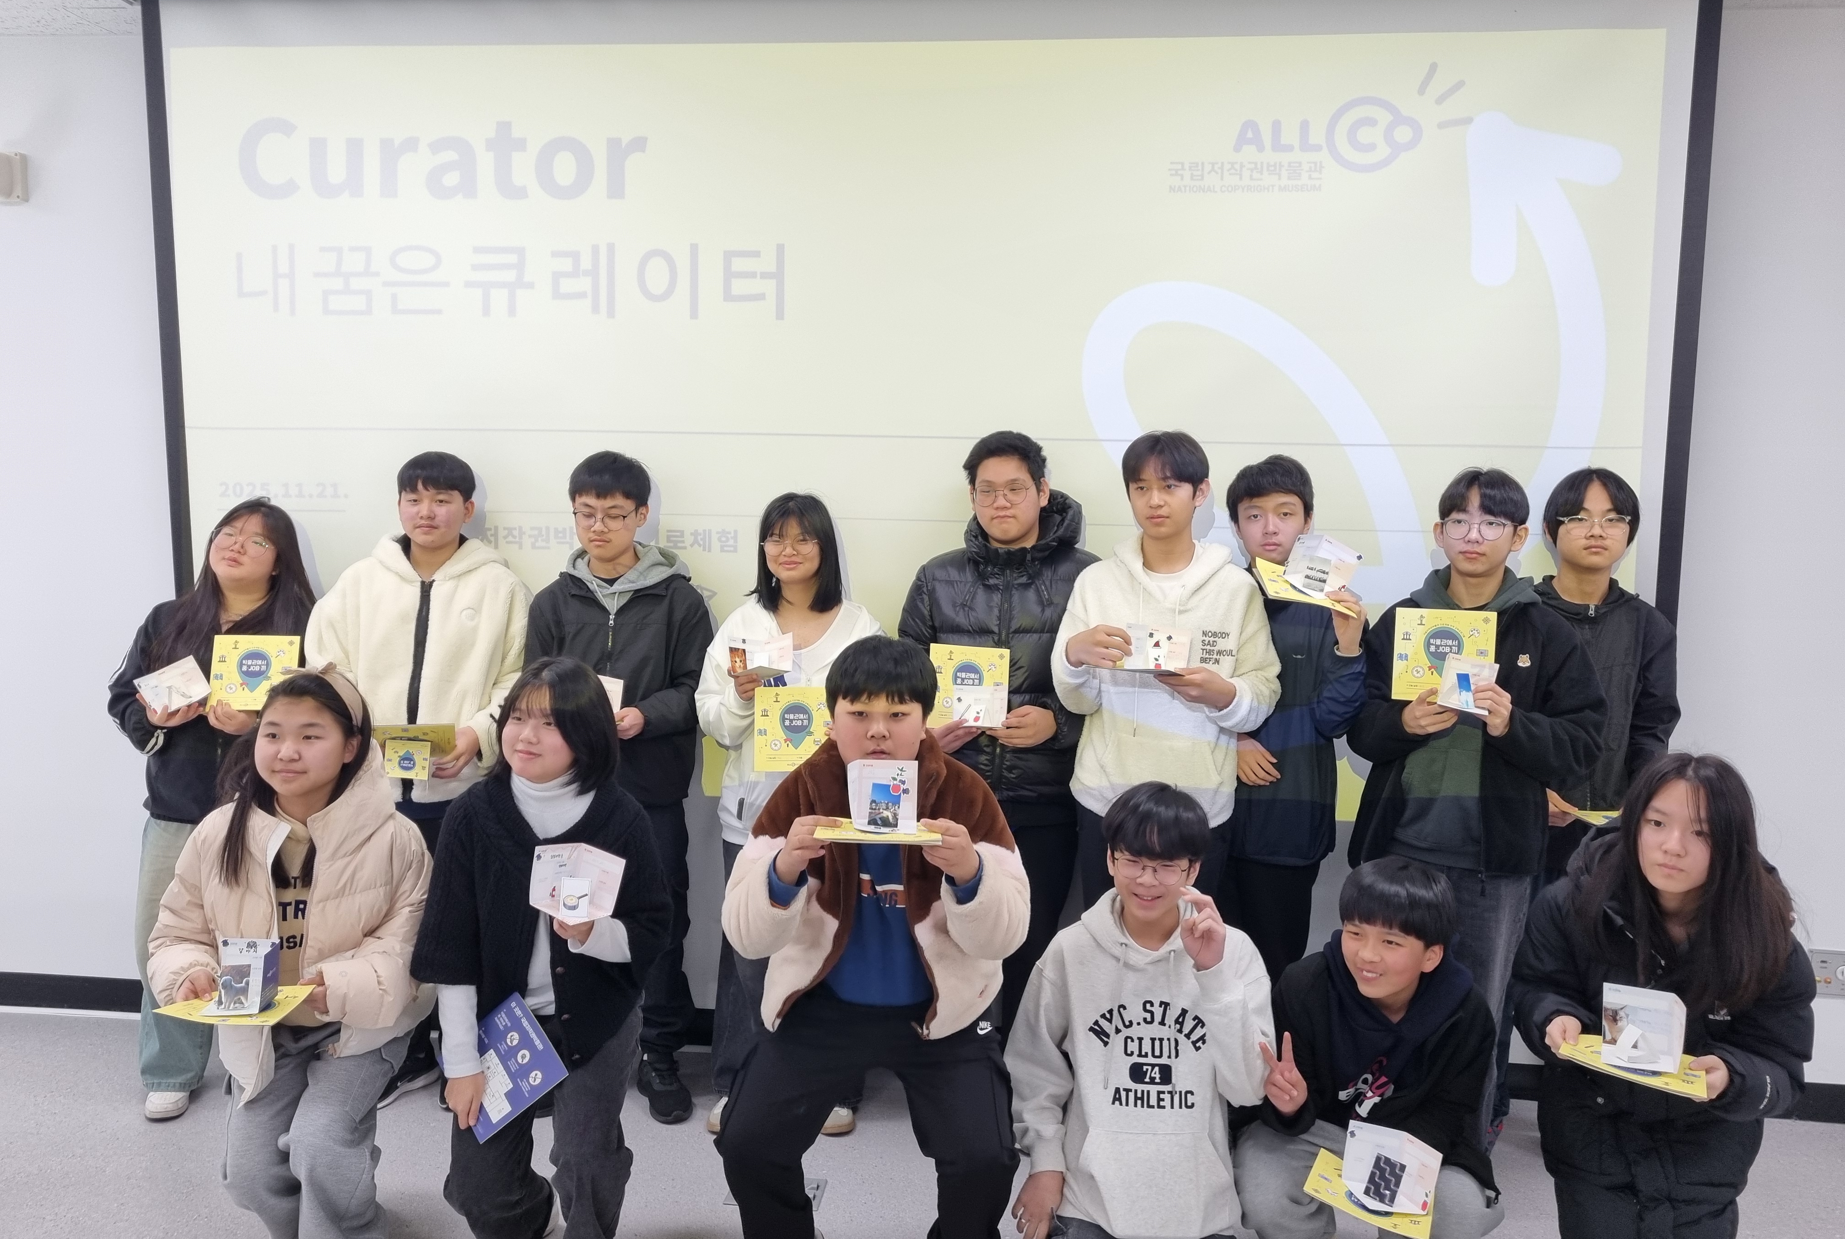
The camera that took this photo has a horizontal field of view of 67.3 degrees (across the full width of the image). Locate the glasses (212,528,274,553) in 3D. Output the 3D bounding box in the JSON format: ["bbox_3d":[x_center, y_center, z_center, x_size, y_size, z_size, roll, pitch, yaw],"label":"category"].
[{"bbox_3d":[-1.576,-0.182,3.220,0.138,0.046,0.120,13,-1,-4],"label":"glasses"}]

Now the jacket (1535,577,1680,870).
[{"bbox_3d":[1.510,0.234,3.145,0.380,0.662,0.270,3,7,18],"label":"jacket"}]

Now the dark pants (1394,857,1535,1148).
[{"bbox_3d":[1.279,0.756,3.320,0.340,0.890,0.260,1,7,8],"label":"dark pants"}]

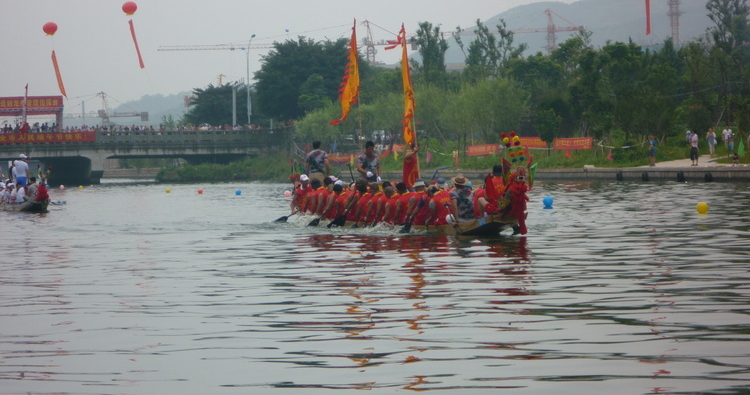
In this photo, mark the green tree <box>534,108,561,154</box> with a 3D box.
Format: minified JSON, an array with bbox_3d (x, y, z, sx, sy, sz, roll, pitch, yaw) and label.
[{"bbox_3d":[9.275,-3.475,168.000,1.550,2.600,1.550,-1,1,0],"label":"green tree"}]

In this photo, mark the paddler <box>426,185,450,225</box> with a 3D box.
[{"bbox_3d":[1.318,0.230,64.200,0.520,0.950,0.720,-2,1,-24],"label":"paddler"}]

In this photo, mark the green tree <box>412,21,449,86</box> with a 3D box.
[{"bbox_3d":[3.797,-7.731,215.000,2.600,8.800,2.600,0,1,0],"label":"green tree"}]

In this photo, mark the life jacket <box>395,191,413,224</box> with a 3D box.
[{"bbox_3d":[0.578,0.207,64.900,0.420,0.660,0.340,-1,1,-31],"label":"life jacket"}]

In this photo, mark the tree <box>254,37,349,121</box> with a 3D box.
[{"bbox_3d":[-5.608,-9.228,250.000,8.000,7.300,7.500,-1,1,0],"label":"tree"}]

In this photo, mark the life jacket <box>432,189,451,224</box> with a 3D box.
[{"bbox_3d":[1.352,0.182,63.400,0.420,0.680,0.340,-1,1,-31],"label":"life jacket"}]

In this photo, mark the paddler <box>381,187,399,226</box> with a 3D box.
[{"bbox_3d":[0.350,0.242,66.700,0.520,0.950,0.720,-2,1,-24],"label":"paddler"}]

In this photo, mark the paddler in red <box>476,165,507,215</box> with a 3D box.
[{"bbox_3d":[2.280,-0.117,61.500,0.520,1.030,0.700,-1,1,-30],"label":"paddler in red"}]

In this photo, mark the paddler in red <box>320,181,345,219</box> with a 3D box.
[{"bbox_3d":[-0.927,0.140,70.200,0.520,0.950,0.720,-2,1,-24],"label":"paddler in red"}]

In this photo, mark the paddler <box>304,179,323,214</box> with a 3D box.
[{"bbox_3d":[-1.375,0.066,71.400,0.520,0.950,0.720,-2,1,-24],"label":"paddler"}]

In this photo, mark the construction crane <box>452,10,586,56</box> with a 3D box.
[{"bbox_3d":[39.148,-34.566,913.345,2.500,39.000,60.000,-1,1,-38],"label":"construction crane"}]

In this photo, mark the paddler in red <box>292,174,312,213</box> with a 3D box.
[{"bbox_3d":[-1.596,-0.044,69.200,0.520,0.920,0.650,0,1,-18],"label":"paddler in red"}]

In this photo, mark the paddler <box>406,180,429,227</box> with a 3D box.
[{"bbox_3d":[0.870,0.143,64.300,0.520,1.000,0.700,-1,1,-31],"label":"paddler"}]

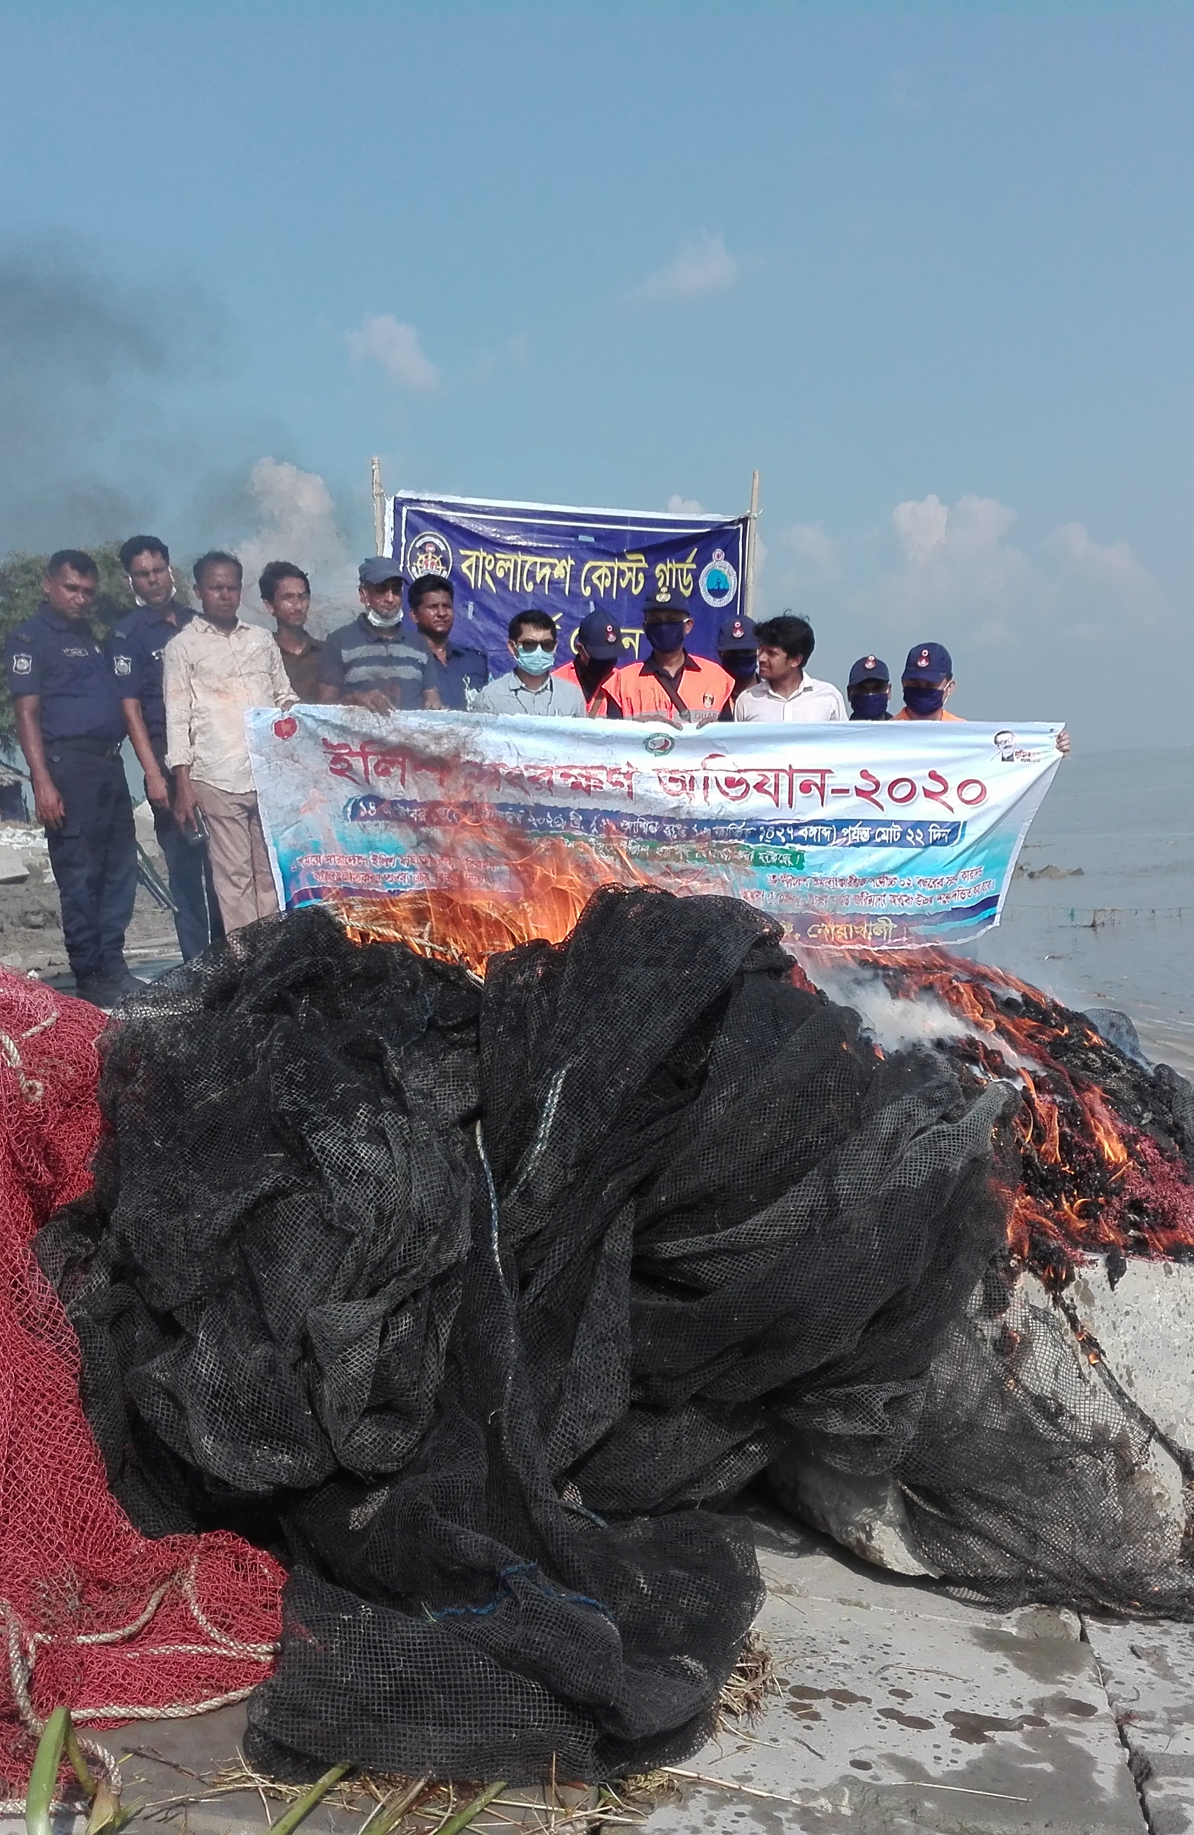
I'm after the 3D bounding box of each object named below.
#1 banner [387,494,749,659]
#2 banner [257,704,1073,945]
[{"bbox_3d":[-0.112,-1.421,8.950,1.900,1.050,0.100,-3,4,-30],"label":"banner"},{"bbox_3d":[0.220,-0.328,7.200,3.080,0.920,0.150,0,3,0],"label":"banner"}]

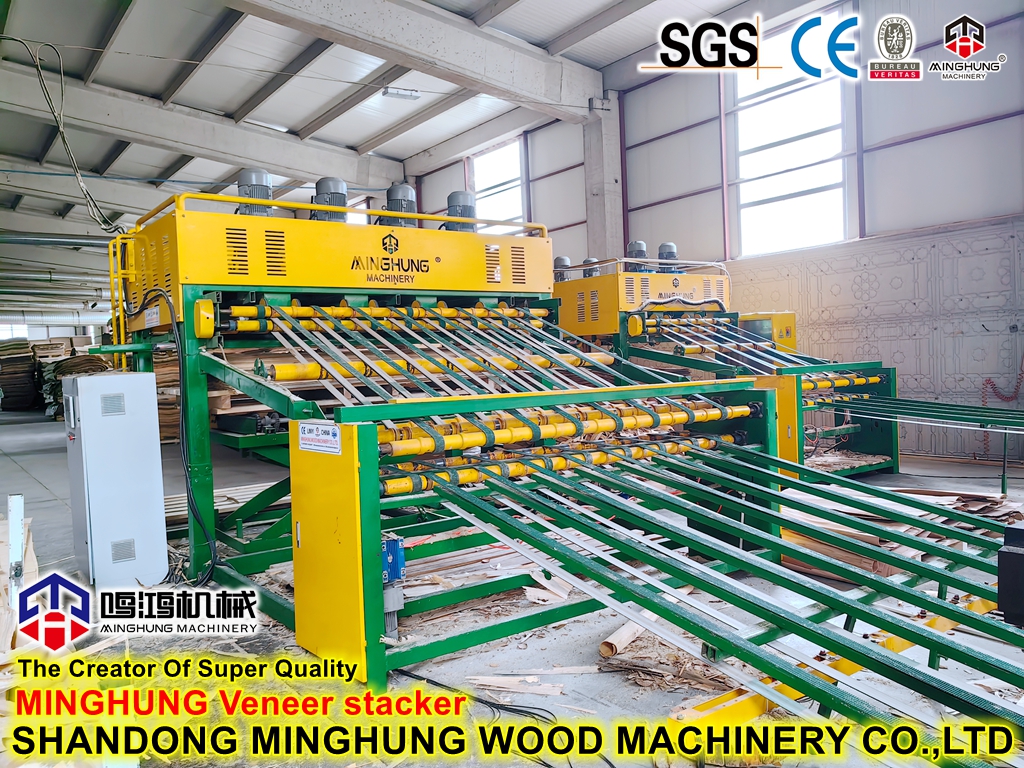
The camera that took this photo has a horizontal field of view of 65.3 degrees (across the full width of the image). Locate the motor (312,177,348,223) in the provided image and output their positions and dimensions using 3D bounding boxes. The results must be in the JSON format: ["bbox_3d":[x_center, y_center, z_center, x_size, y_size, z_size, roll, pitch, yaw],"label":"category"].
[{"bbox_3d":[-1.519,-1.519,6.719,0.265,0.400,0.265,-3,2,-34],"label":"motor"}]

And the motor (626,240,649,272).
[{"bbox_3d":[1.767,-1.779,11.163,0.265,0.410,0.265,-3,2,-34],"label":"motor"}]

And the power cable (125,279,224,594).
[{"bbox_3d":[-2.527,0.338,6.018,0.255,2.130,1.350,-3,2,-36],"label":"power cable"}]

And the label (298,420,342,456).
[{"bbox_3d":[-0.952,0.268,3.950,0.010,0.145,0.440,-3,2,-40],"label":"label"}]

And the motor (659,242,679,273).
[{"bbox_3d":[2.251,-1.824,11.496,0.265,0.410,0.265,-2,2,0],"label":"motor"}]

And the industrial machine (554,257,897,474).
[{"bbox_3d":[2.494,-0.309,10.909,2.175,2.775,4.950,-3,2,-34],"label":"industrial machine"}]

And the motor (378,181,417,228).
[{"bbox_3d":[-0.990,-1.550,7.083,0.265,0.400,0.265,-3,2,-34],"label":"motor"}]

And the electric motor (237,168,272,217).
[{"bbox_3d":[-2.038,-1.491,6.362,0.265,0.400,0.265,-3,2,-34],"label":"electric motor"}]

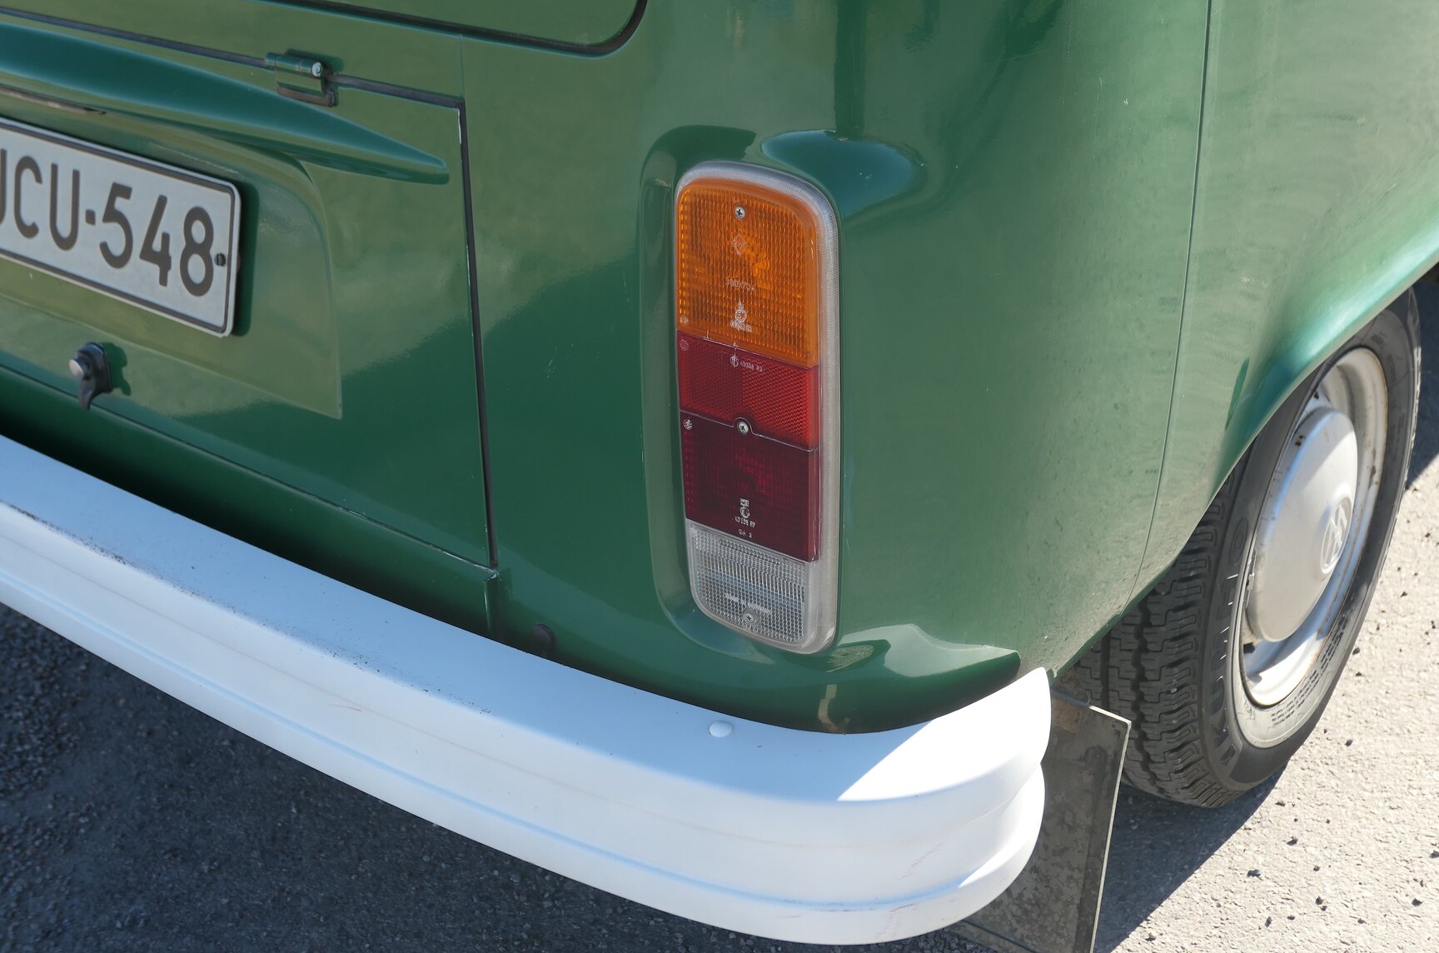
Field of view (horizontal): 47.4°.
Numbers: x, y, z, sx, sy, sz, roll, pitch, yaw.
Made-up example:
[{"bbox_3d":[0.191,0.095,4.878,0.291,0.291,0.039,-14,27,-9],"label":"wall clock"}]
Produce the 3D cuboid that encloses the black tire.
[{"bbox_3d":[0.572,0.034,1.778,0.187,0.642,0.645,18,30,35],"label":"black tire"}]

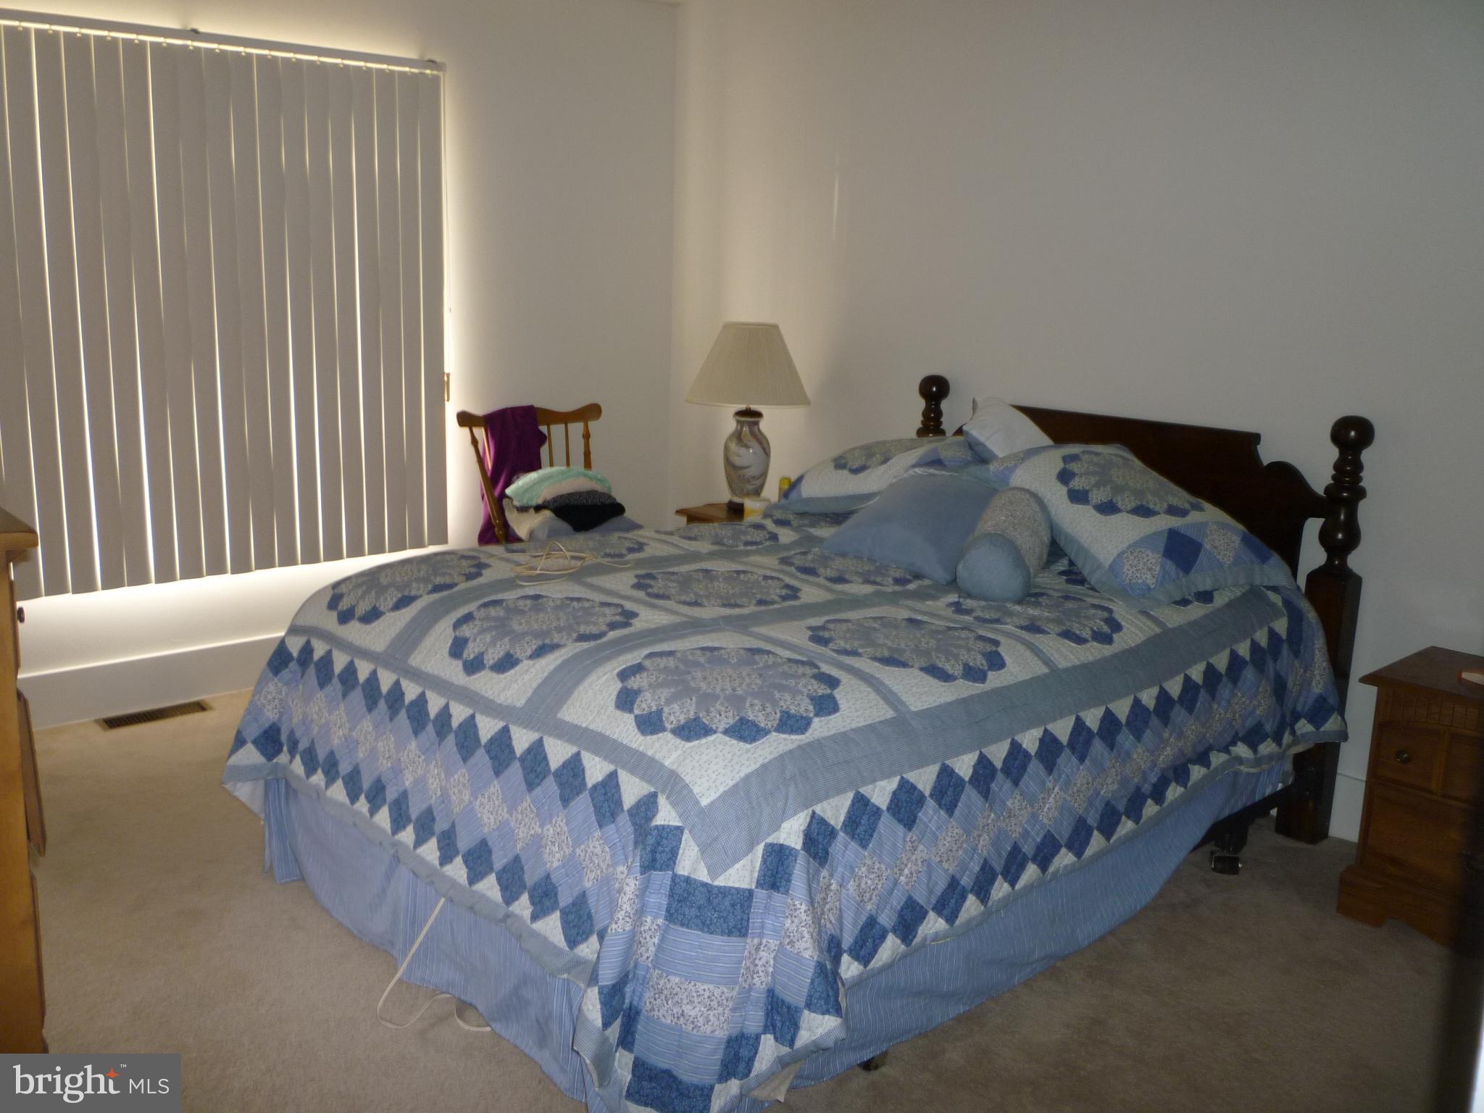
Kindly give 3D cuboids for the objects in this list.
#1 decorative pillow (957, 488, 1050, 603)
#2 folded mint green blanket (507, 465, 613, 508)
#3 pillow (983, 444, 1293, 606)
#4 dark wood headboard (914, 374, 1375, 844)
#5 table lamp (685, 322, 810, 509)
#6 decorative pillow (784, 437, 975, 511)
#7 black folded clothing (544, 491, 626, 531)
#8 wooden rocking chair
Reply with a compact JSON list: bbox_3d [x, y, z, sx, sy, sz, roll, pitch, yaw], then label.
[{"bbox_3d":[0.652,-0.032,3.066,0.170,0.170,0.413,6,17,19],"label":"decorative pillow"},{"bbox_3d":[-0.610,-0.227,4.128,0.340,0.115,0.240,-9,16,-40],"label":"folded mint green blanket"},{"bbox_3d":[0.994,-0.108,3.179,0.520,0.180,0.680,-6,33,-26],"label":"pillow"},{"bbox_3d":[1.090,0.078,3.777,0.100,1.145,1.500,-9,16,-41],"label":"dark wood headboard"},{"bbox_3d":[0.023,-0.508,4.598,0.460,0.683,0.460,0,12,-5],"label":"table lamp"},{"bbox_3d":[0.469,-0.261,3.880,0.660,0.170,0.500,-5,10,36],"label":"decorative pillow"},{"bbox_3d":[-0.494,-0.139,3.879,0.250,0.110,0.230,-7,15,-34],"label":"black folded clothing"},{"bbox_3d":[-0.503,0.046,4.068,0.600,1.000,0.760,-8,16,-39],"label":"wooden rocking chair"}]

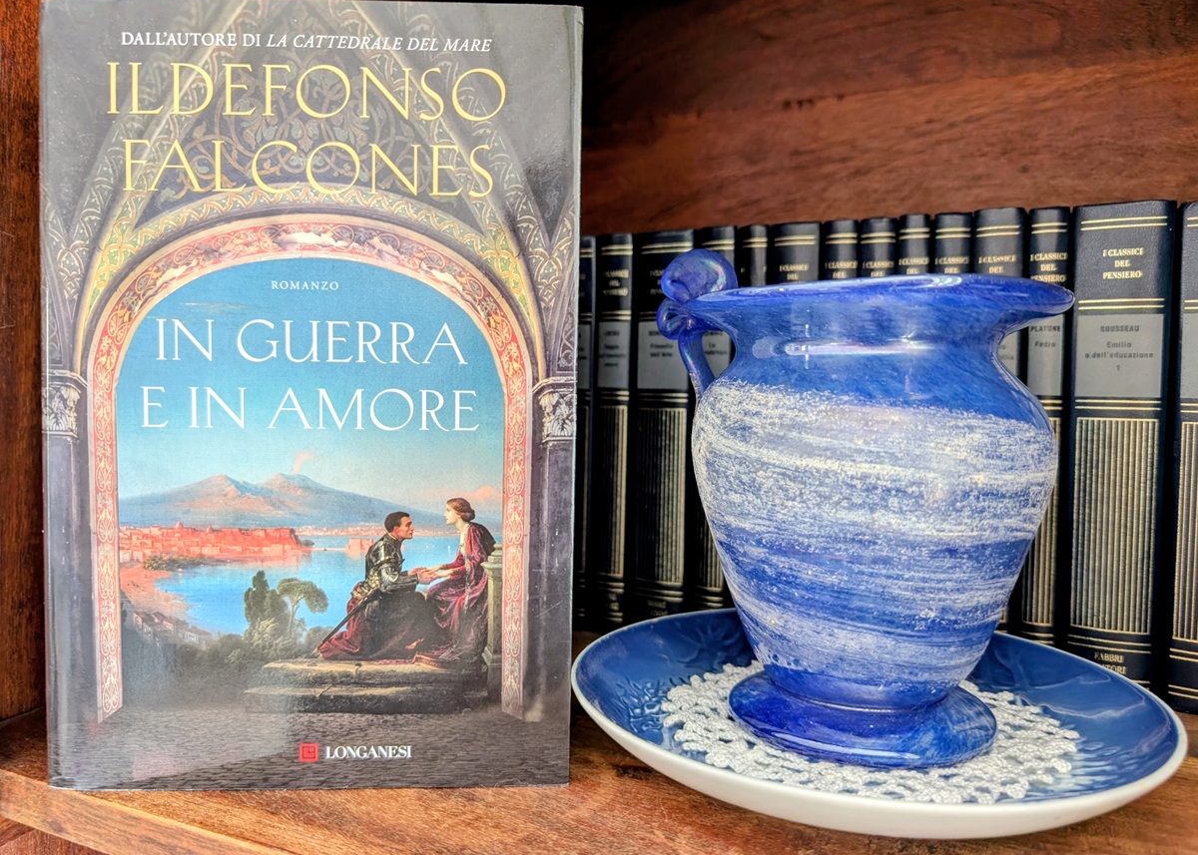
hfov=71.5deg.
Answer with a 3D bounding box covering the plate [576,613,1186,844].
[{"bbox_3d":[0.081,0.091,0.273,0.180,0.022,0.180,0,2,0],"label":"plate"}]

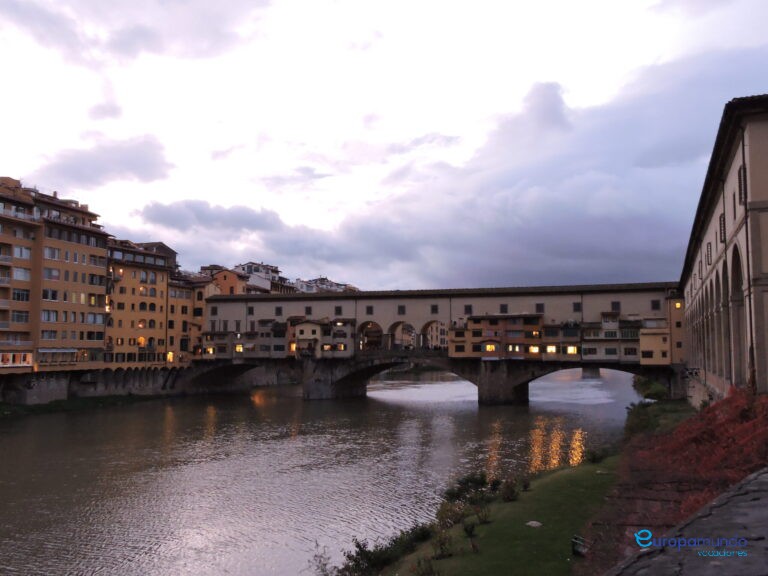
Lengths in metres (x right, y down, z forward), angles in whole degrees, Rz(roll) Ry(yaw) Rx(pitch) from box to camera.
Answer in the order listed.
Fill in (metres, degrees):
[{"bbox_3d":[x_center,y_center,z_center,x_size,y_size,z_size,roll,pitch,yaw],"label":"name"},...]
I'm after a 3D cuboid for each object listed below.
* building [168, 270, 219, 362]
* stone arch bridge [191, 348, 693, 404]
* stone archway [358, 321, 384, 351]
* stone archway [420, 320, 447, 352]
[{"bbox_3d":[-44.950,7.415,158.992,11.000,20.000,12.500,-1,-4,21],"label":"building"},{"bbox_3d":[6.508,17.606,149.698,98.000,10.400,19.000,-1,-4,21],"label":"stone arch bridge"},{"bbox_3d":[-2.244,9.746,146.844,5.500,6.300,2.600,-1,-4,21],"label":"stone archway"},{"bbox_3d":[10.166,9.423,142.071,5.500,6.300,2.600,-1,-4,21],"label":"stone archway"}]

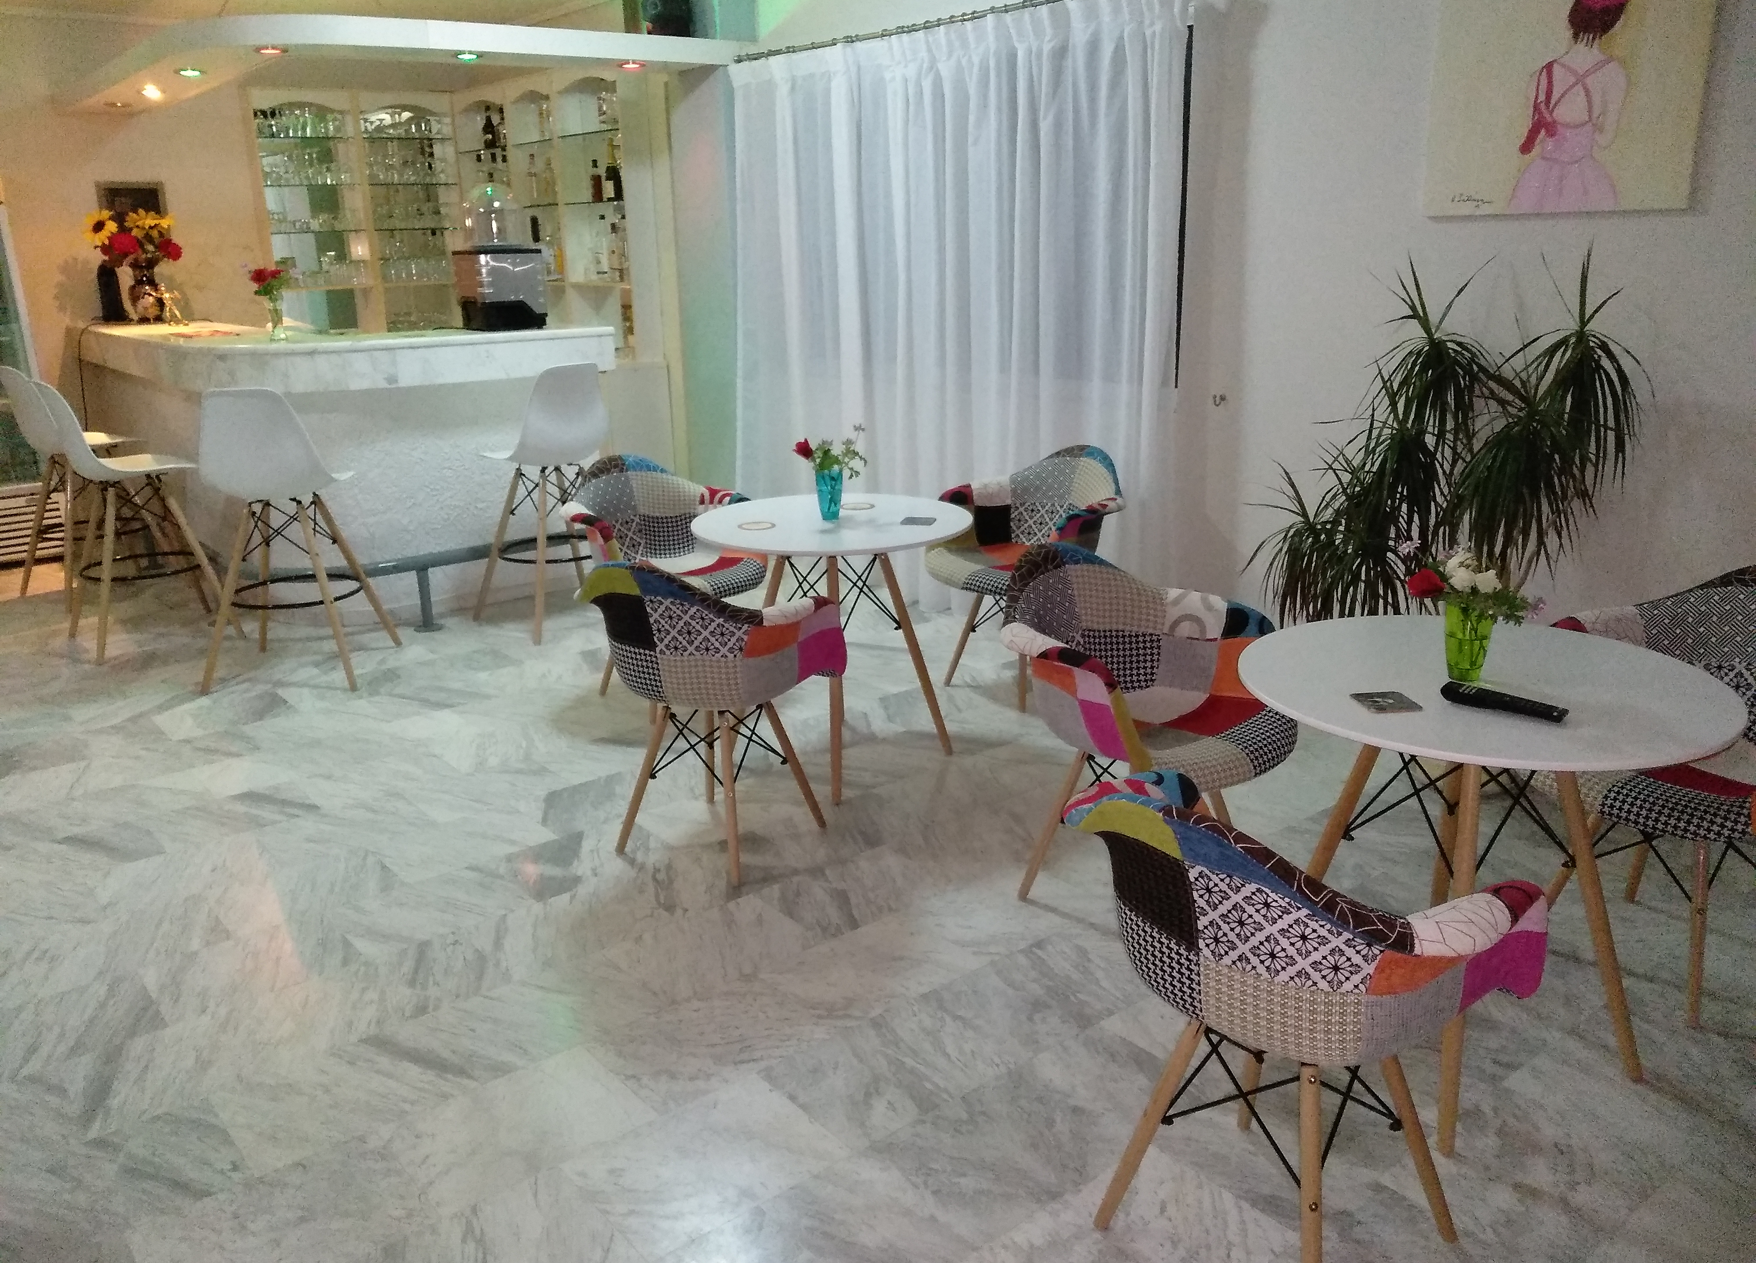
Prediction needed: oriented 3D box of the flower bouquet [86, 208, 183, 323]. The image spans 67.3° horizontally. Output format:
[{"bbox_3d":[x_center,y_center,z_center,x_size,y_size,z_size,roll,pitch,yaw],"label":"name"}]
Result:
[{"bbox_3d":[-3.814,-1.876,6.767,0.440,0.553,0.360,-10,19,-27],"label":"flower bouquet"}]

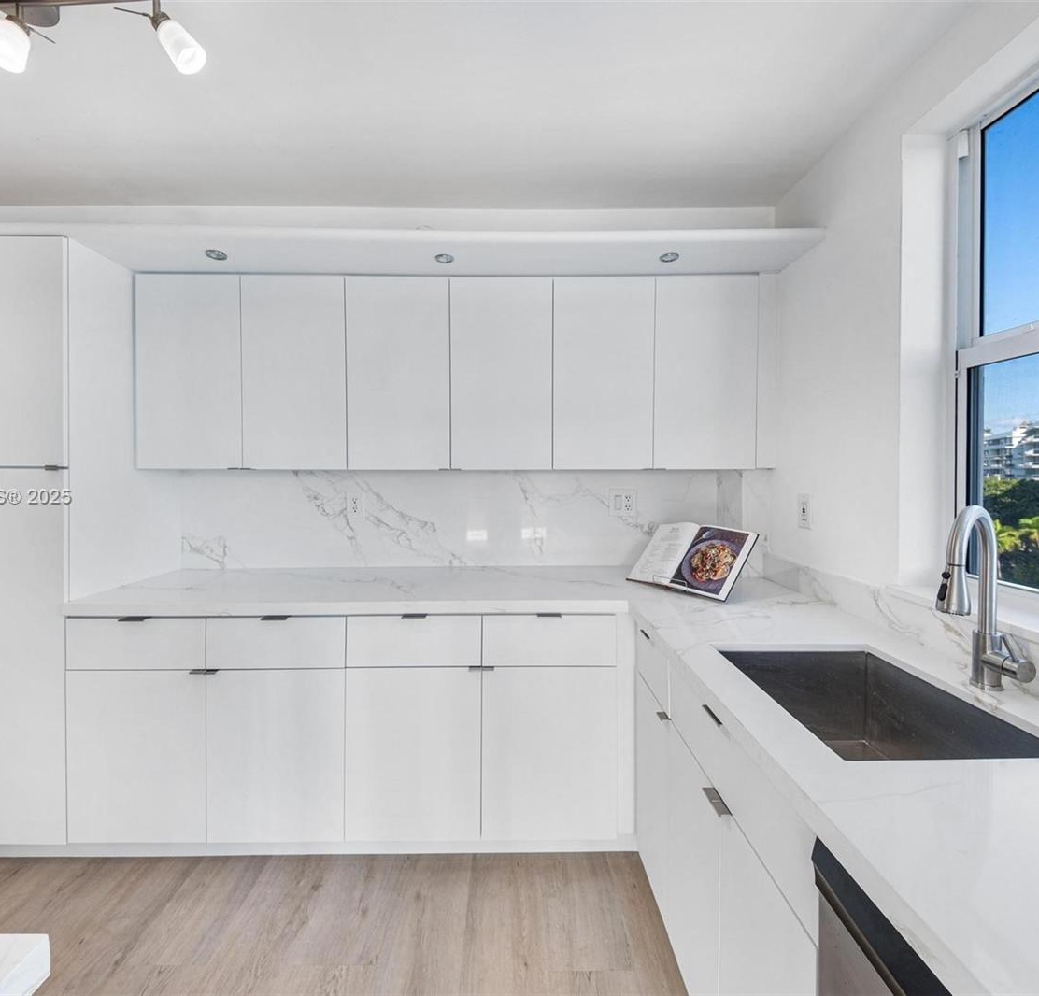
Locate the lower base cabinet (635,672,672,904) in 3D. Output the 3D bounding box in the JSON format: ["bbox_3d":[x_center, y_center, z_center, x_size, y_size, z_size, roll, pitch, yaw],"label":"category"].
[{"bbox_3d":[0.691,0.885,1.510,0.580,0.590,0.326,0,2,-1],"label":"lower base cabinet"}]

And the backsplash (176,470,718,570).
[{"bbox_3d":[-0.318,0.095,2.260,2.470,0.455,0.025,0,2,-1],"label":"backsplash"}]

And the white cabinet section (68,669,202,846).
[{"bbox_3d":[-1.306,0.867,1.970,0.470,0.585,0.560,0,2,-1],"label":"white cabinet section"}]

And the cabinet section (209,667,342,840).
[{"bbox_3d":[-0.837,0.866,1.975,0.470,0.585,0.560,0,2,-1],"label":"cabinet section"}]

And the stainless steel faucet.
[{"bbox_3d":[0.909,0.203,0.983,0.190,0.373,0.125,0,2,-16],"label":"stainless steel faucet"}]

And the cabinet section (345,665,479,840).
[{"bbox_3d":[-0.373,0.860,1.980,0.465,0.585,0.560,0,2,-1],"label":"cabinet section"}]

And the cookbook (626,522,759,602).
[{"bbox_3d":[0.625,0.229,1.831,0.410,0.035,0.280,2,47,53],"label":"cookbook"}]

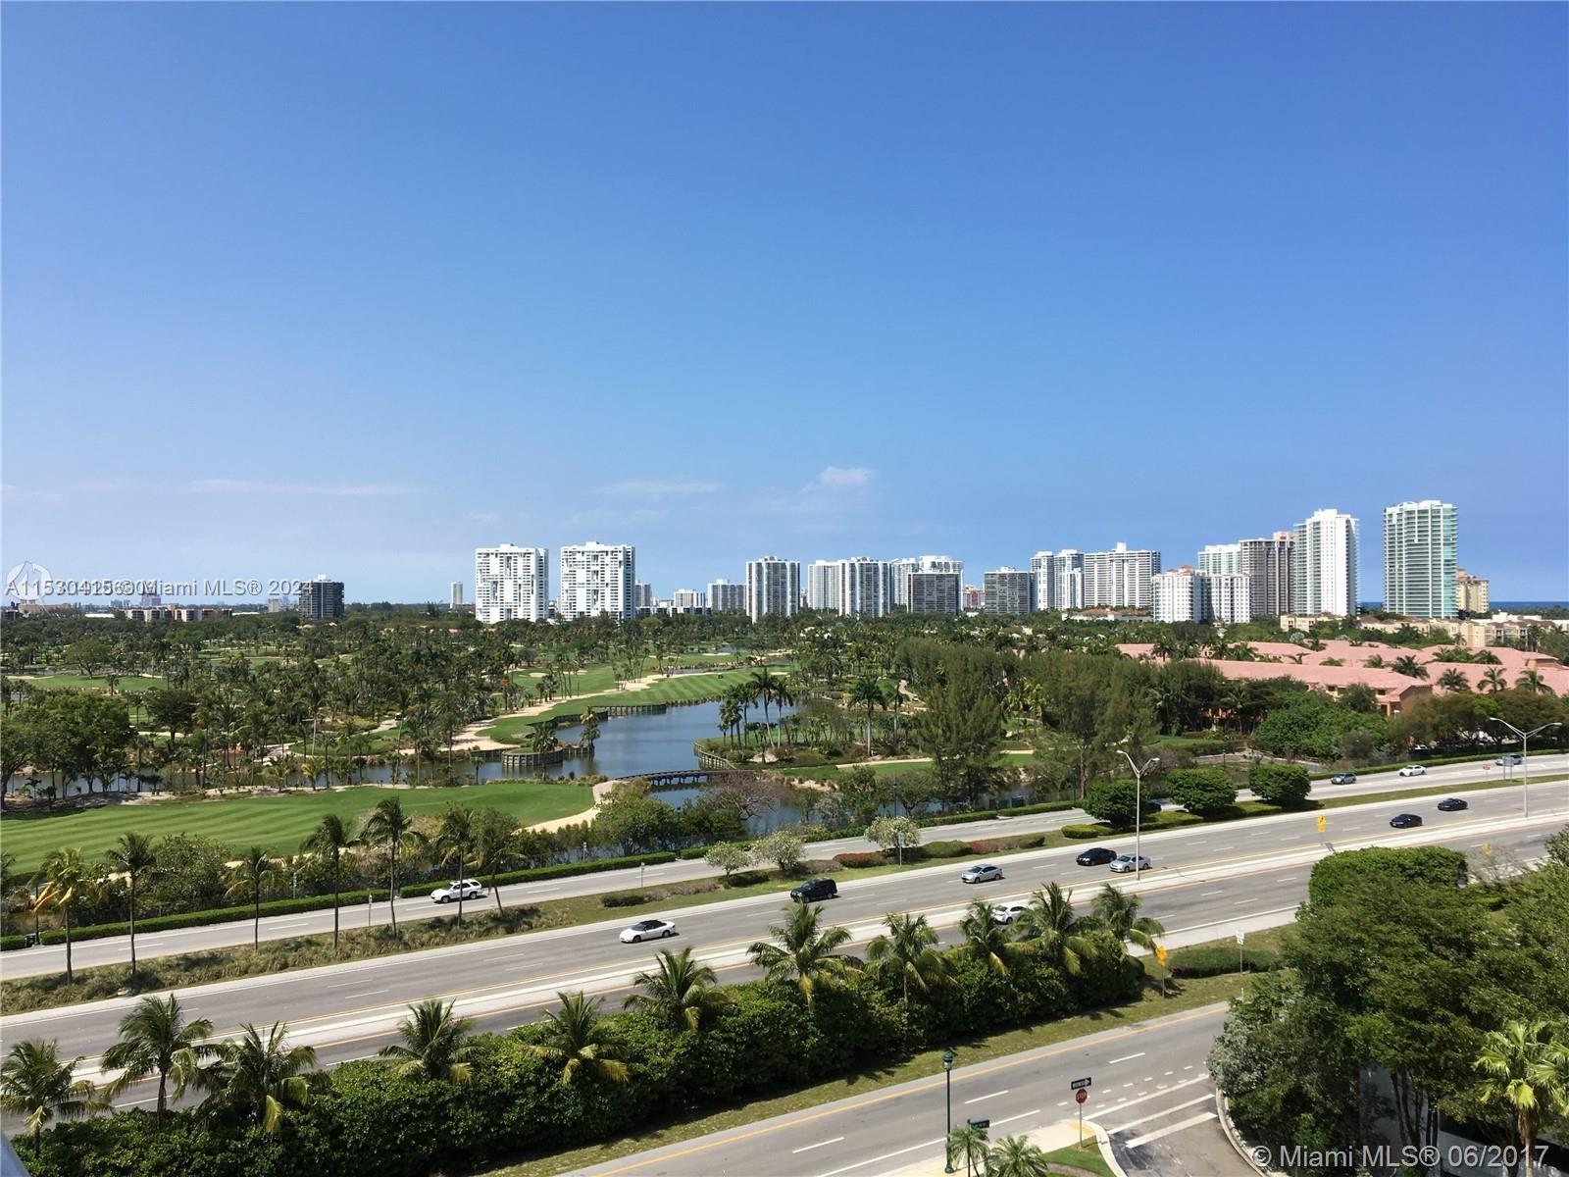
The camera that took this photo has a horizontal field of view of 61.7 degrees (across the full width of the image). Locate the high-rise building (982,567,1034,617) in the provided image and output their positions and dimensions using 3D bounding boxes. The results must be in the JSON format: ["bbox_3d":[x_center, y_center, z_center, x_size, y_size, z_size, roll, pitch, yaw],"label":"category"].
[{"bbox_3d":[248.990,8.380,1454.980,51.000,63.500,20.000,0,-1,33],"label":"high-rise building"}]

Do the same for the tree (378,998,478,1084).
[{"bbox_3d":[-18.763,25.716,69.584,5.100,7.870,5.100,0,-1,0],"label":"tree"}]

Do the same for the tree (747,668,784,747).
[{"bbox_3d":[-3.543,23.720,262.000,6.600,16.166,6.400,0,0,0],"label":"tree"}]

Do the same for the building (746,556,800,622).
[{"bbox_3d":[-12.448,3.039,1405.000,53.000,74.211,23.000,0,0,-23],"label":"building"}]

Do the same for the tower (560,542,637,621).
[{"bbox_3d":[-160.706,-0.738,1130.000,59.000,77.559,23.000,0,0,19],"label":"tower"}]

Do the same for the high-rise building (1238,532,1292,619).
[{"bbox_3d":[454.812,-6.693,1230.000,56.000,90.998,28.000,0,0,-6],"label":"high-rise building"}]

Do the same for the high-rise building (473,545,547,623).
[{"bbox_3d":[-247.480,-0.220,1190.040,53.000,76.500,36.000,0,0,6],"label":"high-rise building"}]

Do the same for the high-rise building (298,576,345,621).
[{"bbox_3d":[-480.540,13.170,1364.940,37.000,52.500,28.000,0,0,6],"label":"high-rise building"}]

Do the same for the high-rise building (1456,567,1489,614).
[{"bbox_3d":[547.750,10.290,1064.950,40.000,53.500,25.000,0,0,10],"label":"high-rise building"}]

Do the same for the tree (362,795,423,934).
[{"bbox_3d":[-33.590,23.800,112.380,5.040,11.380,5.040,0,0,0],"label":"tree"}]

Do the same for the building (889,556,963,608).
[{"bbox_3d":[162.494,2.551,1520.034,78.000,79.000,38.000,0,-1,0],"label":"building"}]

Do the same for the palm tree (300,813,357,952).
[{"bbox_3d":[-37.230,24.020,107.280,4.610,10.860,4.610,0,0,0],"label":"palm tree"}]

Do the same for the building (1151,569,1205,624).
[{"bbox_3d":[265.326,11.257,884.931,28.000,50.000,22.000,0,-1,37],"label":"building"}]

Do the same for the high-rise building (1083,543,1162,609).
[{"bbox_3d":[364.830,-3.640,1420.070,76.000,87.000,20.000,0,-1,42],"label":"high-rise building"}]

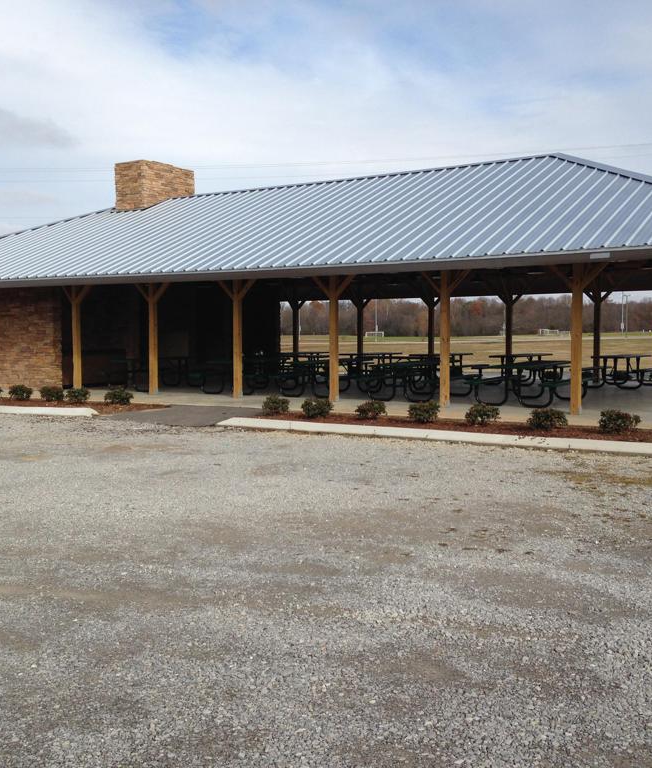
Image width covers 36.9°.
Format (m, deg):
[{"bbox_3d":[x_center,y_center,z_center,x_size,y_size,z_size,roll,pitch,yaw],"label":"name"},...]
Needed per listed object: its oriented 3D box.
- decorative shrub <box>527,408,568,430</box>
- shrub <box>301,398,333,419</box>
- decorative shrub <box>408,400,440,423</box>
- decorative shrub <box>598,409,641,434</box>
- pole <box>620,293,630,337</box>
[{"bbox_3d":[3.278,0.527,14.427,0.582,0.308,0.558,2,4,33],"label":"decorative shrub"},{"bbox_3d":[-0.147,0.410,16.635,0.524,0.335,0.502,0,3,0],"label":"shrub"},{"bbox_3d":[1.565,0.446,15.529,0.491,0.328,0.470,0,3,0],"label":"decorative shrub"},{"bbox_3d":[4.172,0.535,13.849,0.585,0.332,0.561,2,4,33],"label":"decorative shrub"},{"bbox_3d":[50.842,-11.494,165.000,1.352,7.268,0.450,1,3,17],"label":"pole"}]

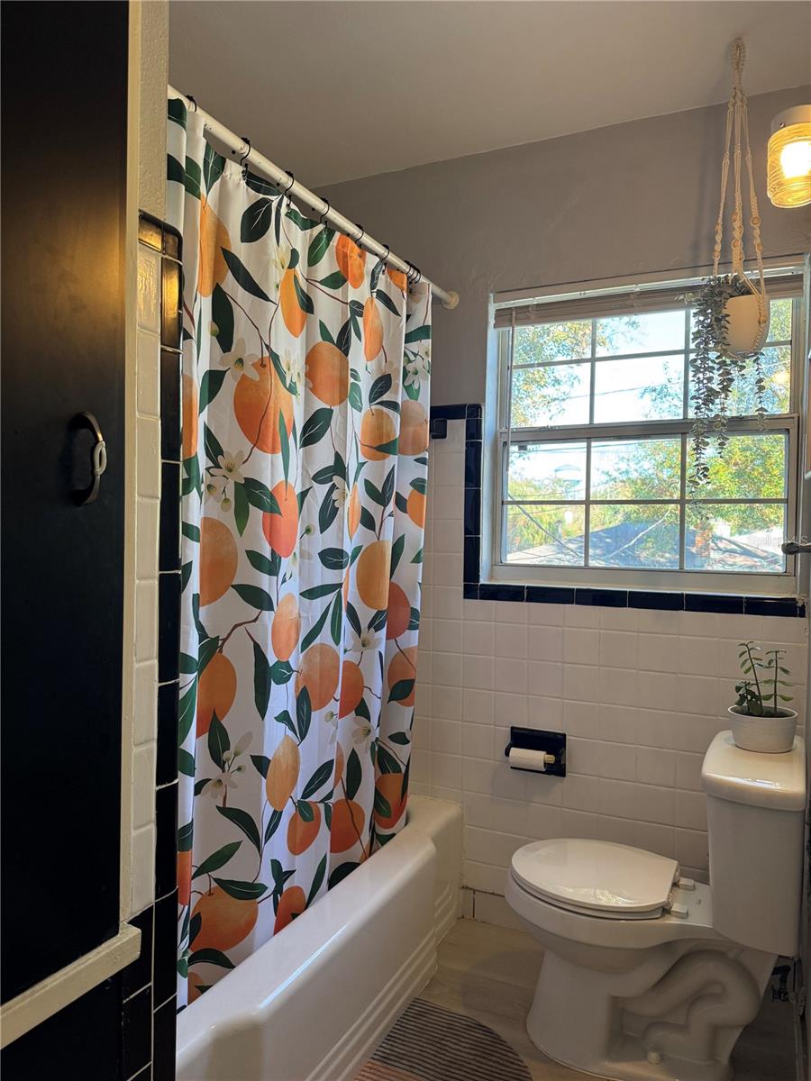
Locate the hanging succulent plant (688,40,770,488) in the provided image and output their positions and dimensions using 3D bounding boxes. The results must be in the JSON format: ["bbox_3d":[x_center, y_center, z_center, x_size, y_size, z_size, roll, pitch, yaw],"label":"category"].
[{"bbox_3d":[0.786,-0.668,1.814,0.180,1.094,0.165,1,1,26],"label":"hanging succulent plant"}]

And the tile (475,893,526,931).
[{"bbox_3d":[0.298,1.182,2.397,0.164,0.095,0.010,1,2,27],"label":"tile"}]

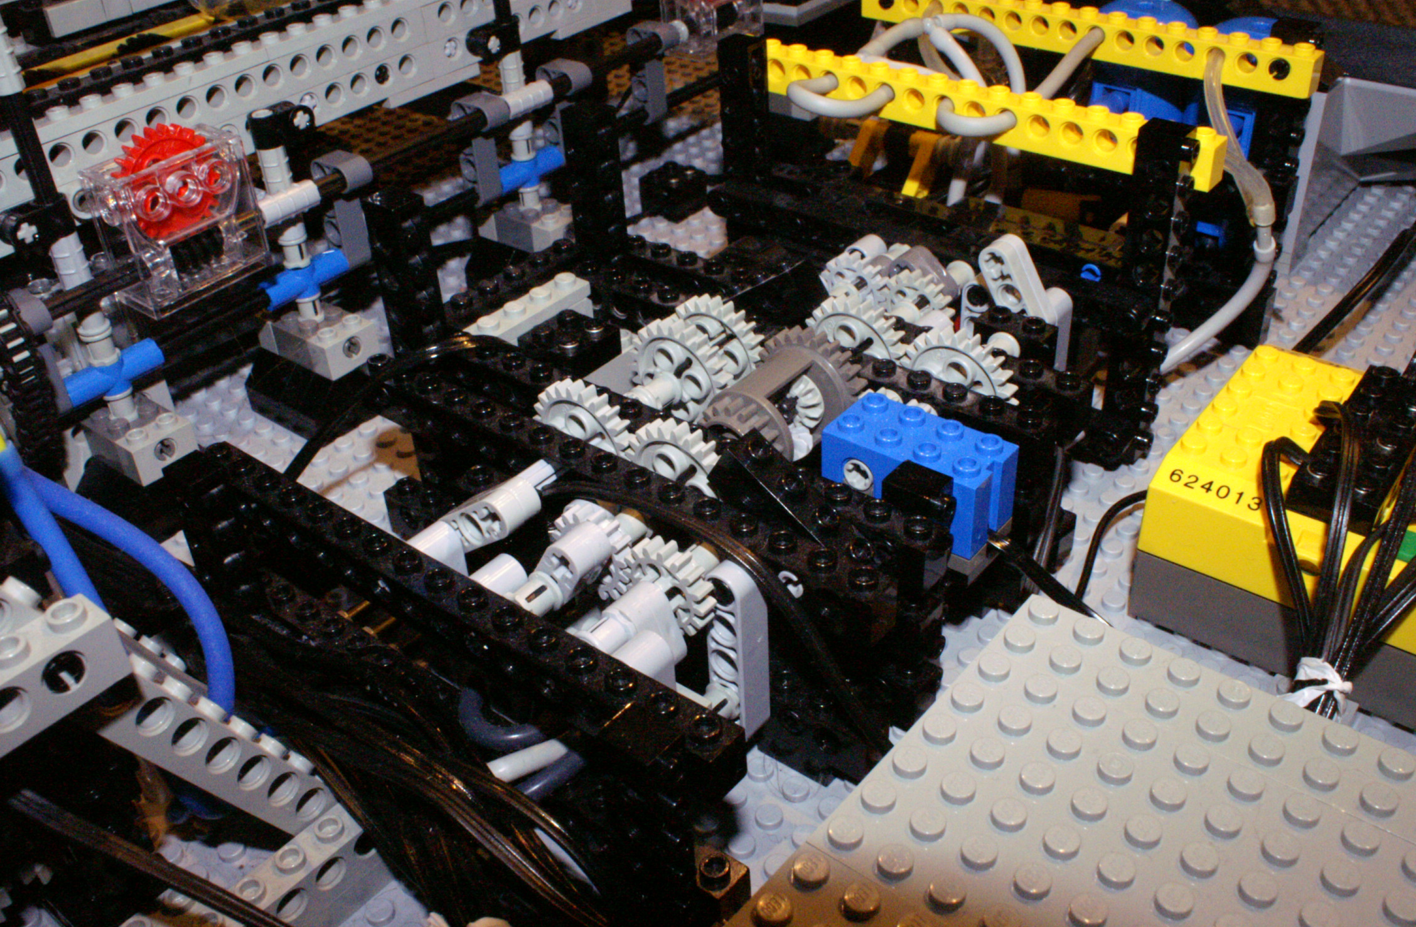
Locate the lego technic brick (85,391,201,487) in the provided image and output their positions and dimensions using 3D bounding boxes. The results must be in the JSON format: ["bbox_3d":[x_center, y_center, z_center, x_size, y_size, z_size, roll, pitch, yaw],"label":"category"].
[{"bbox_3d":[-0.138,-0.007,0.314,0.024,0.011,0.016,23,43,32],"label":"lego technic brick"}]

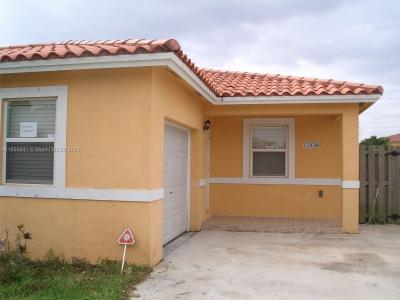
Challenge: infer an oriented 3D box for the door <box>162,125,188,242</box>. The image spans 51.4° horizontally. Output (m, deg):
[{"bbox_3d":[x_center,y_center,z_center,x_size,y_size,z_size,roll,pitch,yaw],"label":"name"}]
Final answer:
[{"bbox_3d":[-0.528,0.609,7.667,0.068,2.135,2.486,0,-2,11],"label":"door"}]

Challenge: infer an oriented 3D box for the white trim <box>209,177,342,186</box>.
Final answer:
[{"bbox_3d":[1.848,0.763,10.165,3.266,0.154,0.049,0,-2,11],"label":"white trim"}]

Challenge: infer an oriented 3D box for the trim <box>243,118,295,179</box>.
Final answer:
[{"bbox_3d":[1.686,-0.050,10.211,1.273,1.478,0.068,0,-2,11],"label":"trim"}]

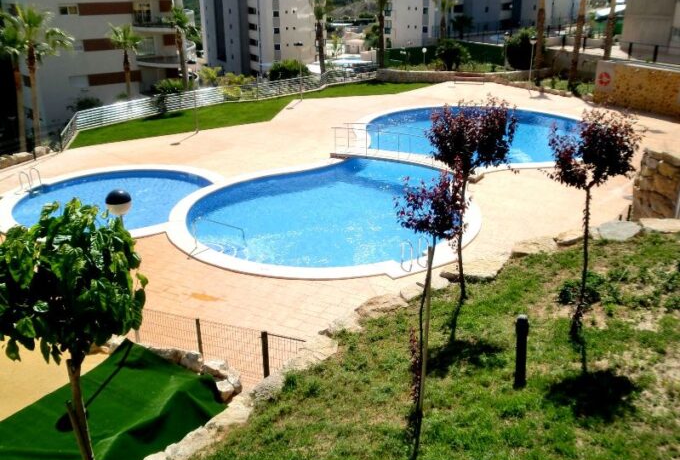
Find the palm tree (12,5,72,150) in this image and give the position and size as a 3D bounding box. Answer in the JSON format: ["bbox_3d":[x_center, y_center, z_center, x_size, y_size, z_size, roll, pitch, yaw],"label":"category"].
[{"bbox_3d":[-13.585,-6.817,30.500,2.600,6.520,2.600,0,21,0],"label":"palm tree"}]

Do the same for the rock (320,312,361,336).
[{"bbox_3d":[0.009,1.646,11.757,0.751,0.320,0.500,0,21,0],"label":"rock"}]

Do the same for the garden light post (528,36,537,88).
[{"bbox_3d":[12.129,-10.548,42.081,0.420,3.230,0.420,0,21,0],"label":"garden light post"}]

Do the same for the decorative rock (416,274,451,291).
[{"bbox_3d":[1.861,1.045,13.290,0.656,0.270,0.450,3,21,8],"label":"decorative rock"}]

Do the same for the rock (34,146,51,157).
[{"bbox_3d":[-12.418,-3.308,28.041,0.620,0.380,0.500,-10,23,-22],"label":"rock"}]

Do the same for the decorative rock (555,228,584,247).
[{"bbox_3d":[6.119,0.186,17.930,0.780,0.330,0.600,6,22,17],"label":"decorative rock"}]

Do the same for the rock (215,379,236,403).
[{"bbox_3d":[-1.989,2.788,11.600,0.350,0.260,0.300,7,22,18],"label":"rock"}]

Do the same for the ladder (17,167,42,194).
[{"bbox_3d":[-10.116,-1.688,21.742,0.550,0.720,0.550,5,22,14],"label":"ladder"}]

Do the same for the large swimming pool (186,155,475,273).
[{"bbox_3d":[-0.235,-0.700,20.383,8.477,0.500,10.274,0,21,0],"label":"large swimming pool"}]

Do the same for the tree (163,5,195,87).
[{"bbox_3d":[-9.255,-10.452,39.000,2.000,5.165,2.000,-6,22,-12],"label":"tree"}]

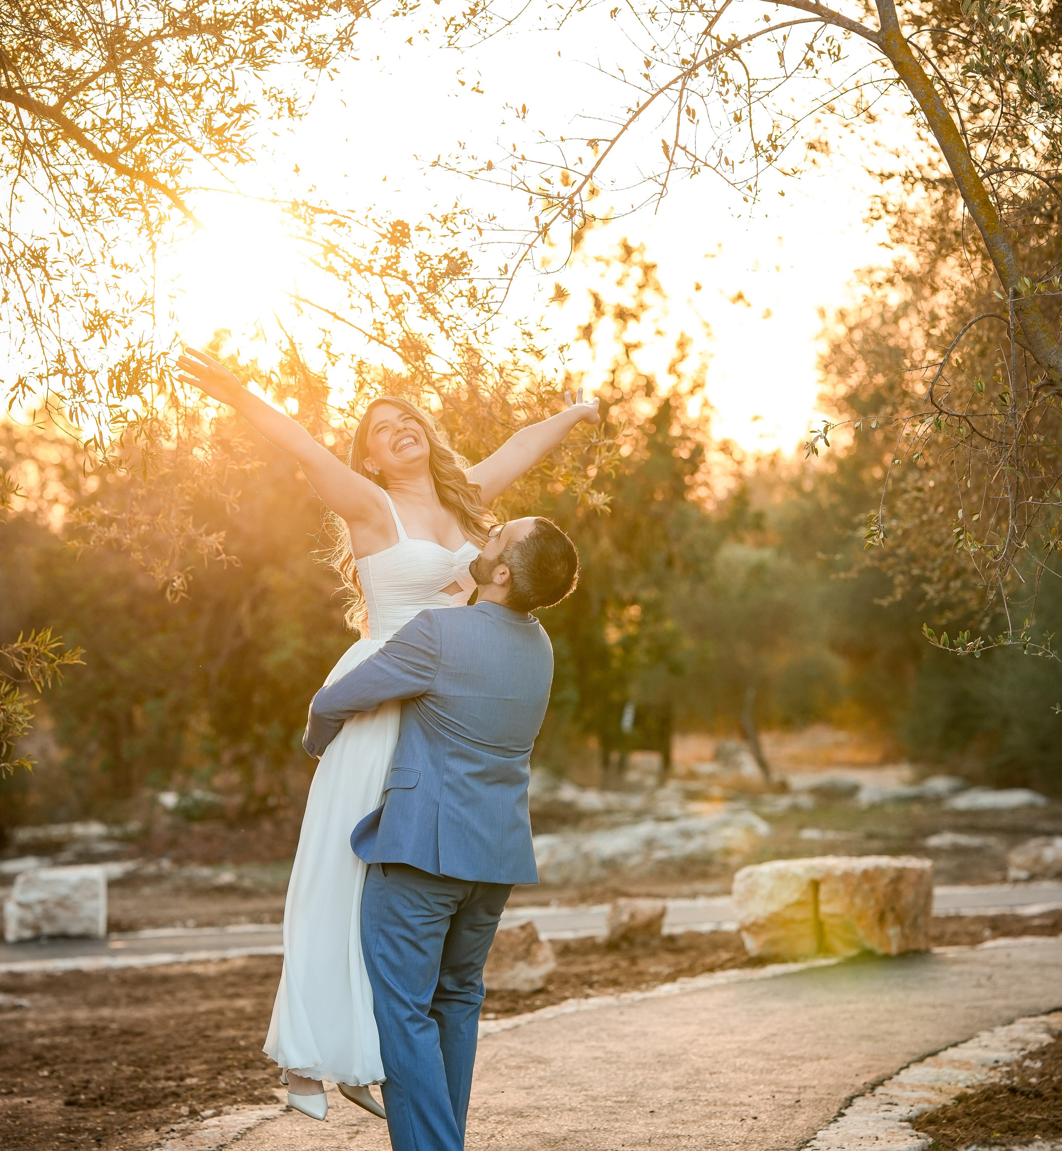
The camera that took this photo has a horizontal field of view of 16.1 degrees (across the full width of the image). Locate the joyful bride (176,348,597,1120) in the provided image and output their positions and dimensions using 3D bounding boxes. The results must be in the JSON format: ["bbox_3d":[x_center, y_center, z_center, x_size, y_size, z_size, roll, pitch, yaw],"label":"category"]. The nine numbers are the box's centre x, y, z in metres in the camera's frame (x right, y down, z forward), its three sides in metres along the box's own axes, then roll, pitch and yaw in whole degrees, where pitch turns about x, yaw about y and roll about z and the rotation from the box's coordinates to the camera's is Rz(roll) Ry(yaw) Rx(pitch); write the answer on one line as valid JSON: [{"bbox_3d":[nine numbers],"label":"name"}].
[{"bbox_3d":[-0.325,0.405,9.330,1.280,1.890,0.620,1,-2,-43],"label":"joyful bride"}]

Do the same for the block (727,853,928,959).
[{"bbox_3d":[1.410,1.558,17.600,0.880,0.450,0.580,0,-1,-8],"label":"block"}]

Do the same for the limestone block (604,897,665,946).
[{"bbox_3d":[0.503,1.677,18.200,0.285,0.230,0.260,0,-1,-3],"label":"limestone block"}]

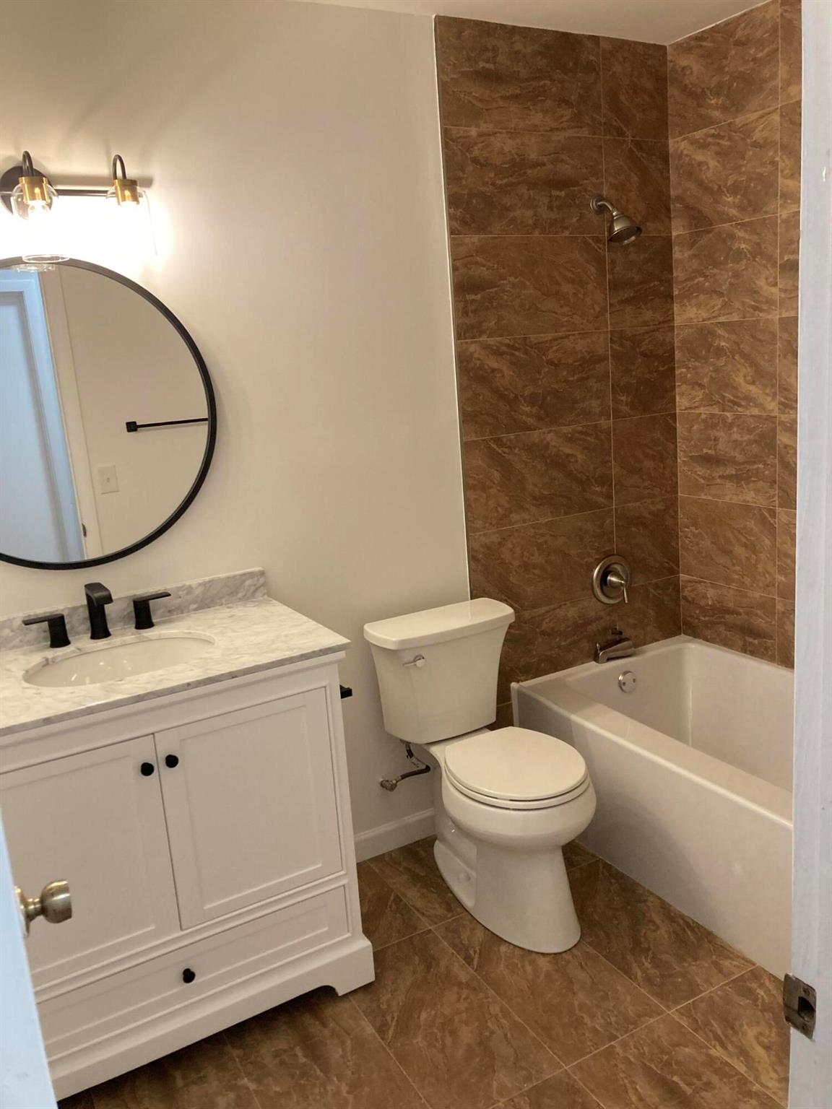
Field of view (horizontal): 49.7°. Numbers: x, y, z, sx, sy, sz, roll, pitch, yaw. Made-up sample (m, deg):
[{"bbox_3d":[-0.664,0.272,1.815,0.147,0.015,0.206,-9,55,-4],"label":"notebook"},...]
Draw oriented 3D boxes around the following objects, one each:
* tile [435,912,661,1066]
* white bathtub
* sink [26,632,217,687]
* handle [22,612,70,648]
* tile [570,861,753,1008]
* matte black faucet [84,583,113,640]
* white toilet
[{"bbox_3d":[0.323,1.065,2.307,0.305,0.010,0.601,-11,14,-27],"label":"tile"},{"bbox_3d":[1.055,0.704,2.624,0.780,0.444,1.535,-11,14,-27],"label":"white bathtub"},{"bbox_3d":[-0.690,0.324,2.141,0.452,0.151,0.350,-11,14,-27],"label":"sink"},{"bbox_3d":[-0.918,0.194,2.233,0.102,0.077,0.046,-11,14,-27],"label":"handle"},{"bbox_3d":[0.587,1.014,2.446,0.301,0.010,0.601,-11,14,-27],"label":"tile"},{"bbox_3d":[-0.788,0.152,2.240,0.050,0.136,0.152,-11,14,-27],"label":"matte black faucet"},{"bbox_3d":[0.228,0.606,2.596,0.433,0.773,0.730,-11,14,-27],"label":"white toilet"}]

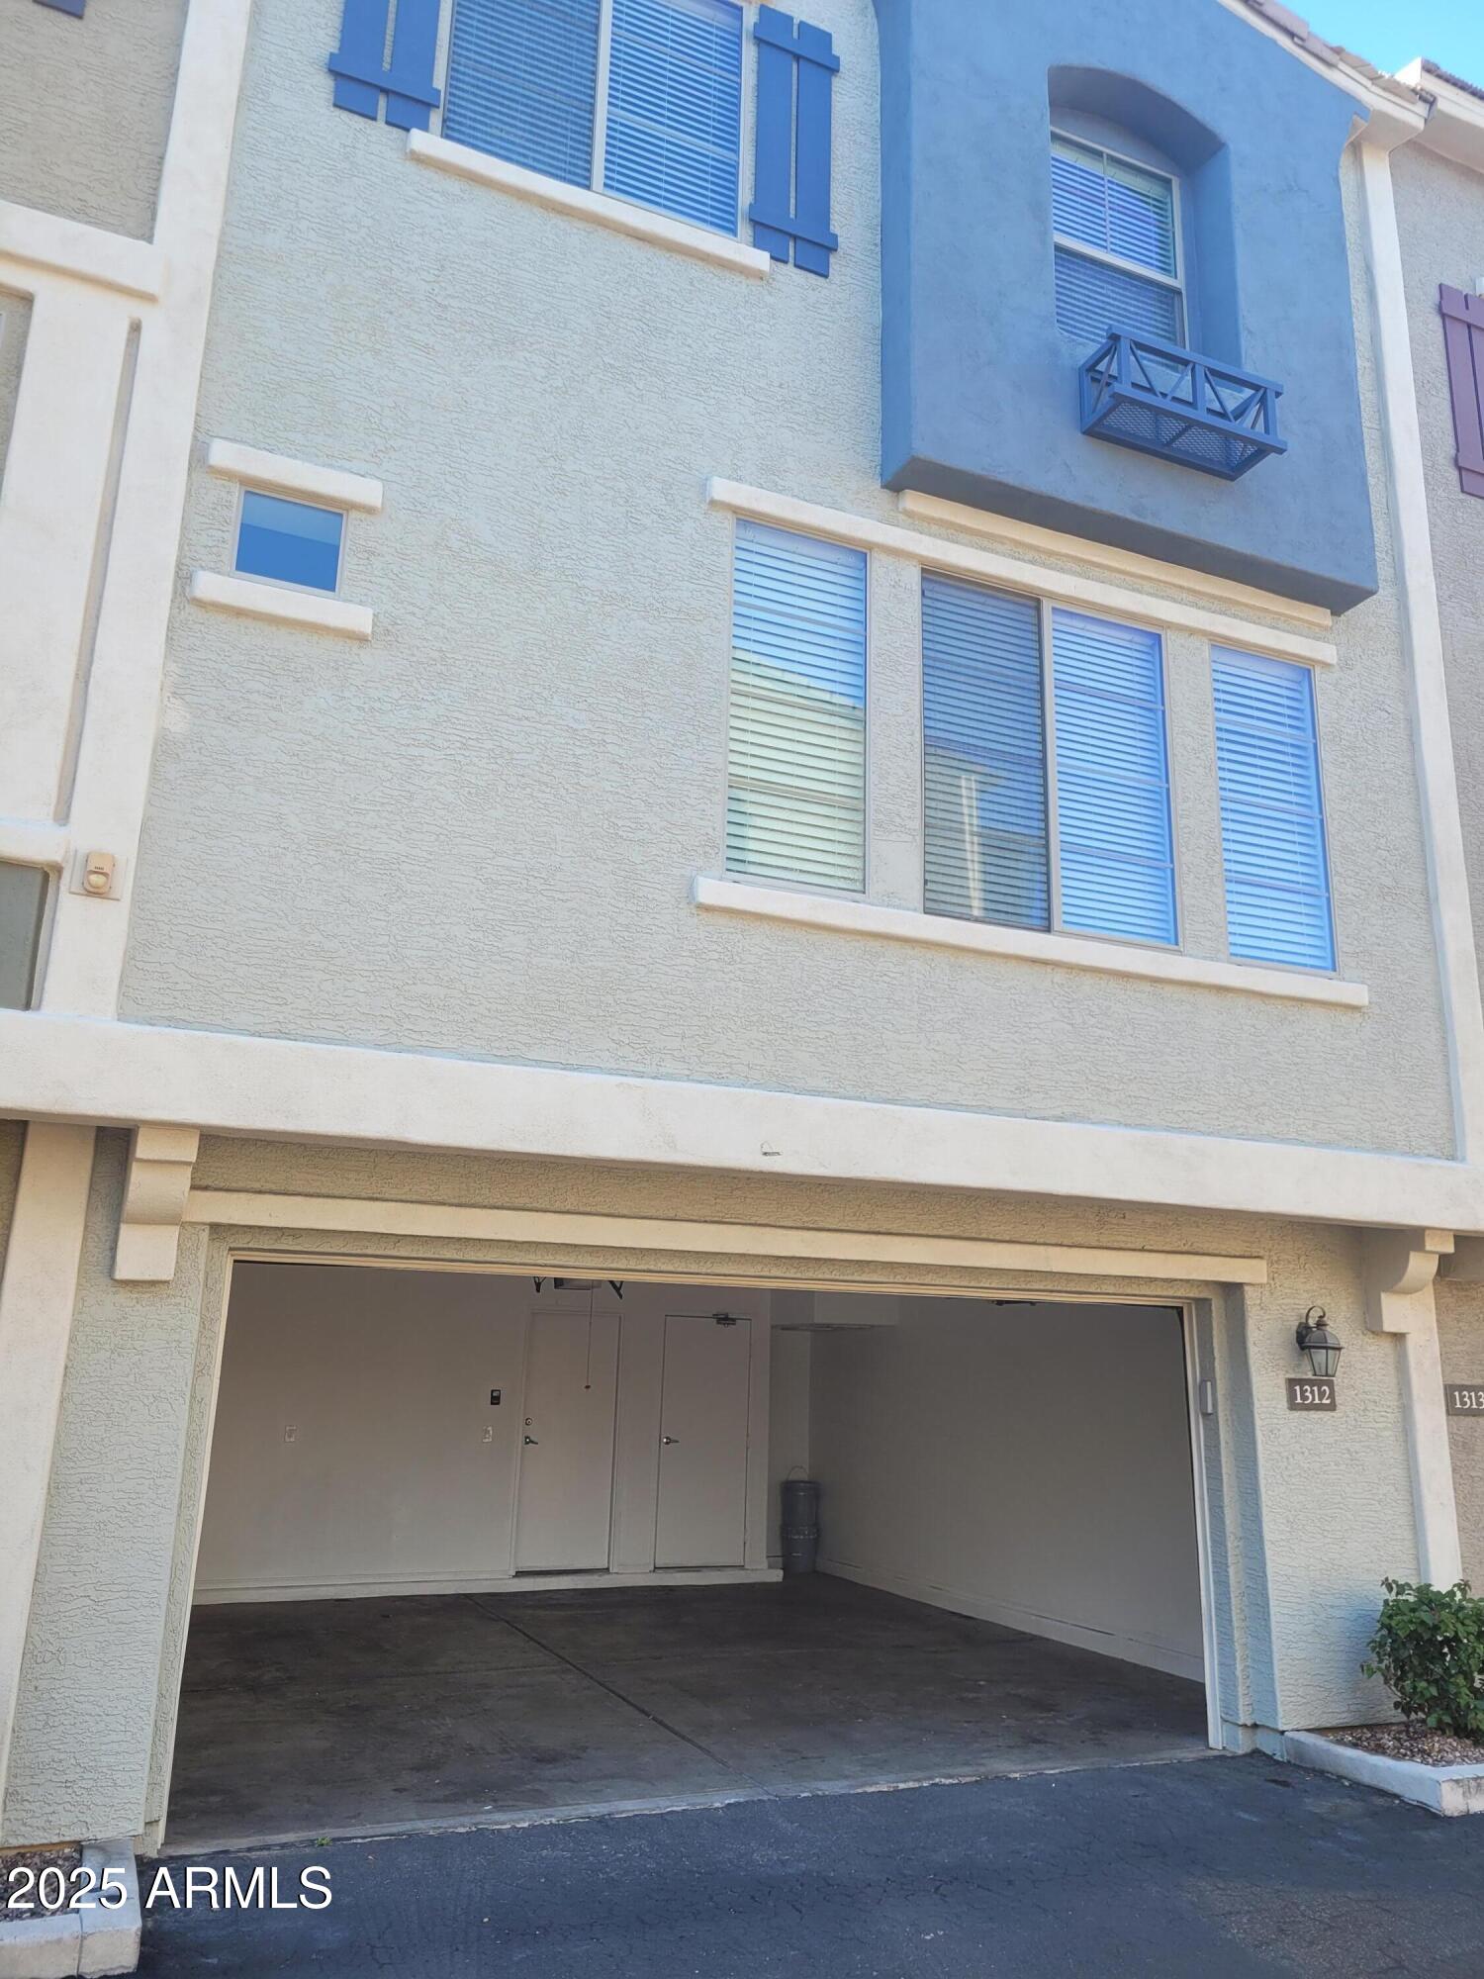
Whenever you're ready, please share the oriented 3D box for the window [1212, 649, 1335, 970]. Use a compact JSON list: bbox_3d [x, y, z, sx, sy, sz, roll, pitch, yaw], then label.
[{"bbox_3d":[2.808,-0.946,7.885,0.722,1.780,0.065,7,-16,-23],"label":"window"}]

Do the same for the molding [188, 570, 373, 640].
[{"bbox_3d":[-1.809,-1.511,5.868,0.675,0.110,0.065,7,-16,-23],"label":"molding"}]

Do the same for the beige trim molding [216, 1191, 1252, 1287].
[{"bbox_3d":[0.287,1.148,6.708,5.284,0.128,0.055,7,-16,-22],"label":"beige trim molding"}]

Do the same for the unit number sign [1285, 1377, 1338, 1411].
[{"bbox_3d":[2.932,2.088,7.659,0.310,0.158,0.022,7,-16,-23],"label":"unit number sign"}]

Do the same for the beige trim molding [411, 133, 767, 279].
[{"bbox_3d":[-0.671,-3.618,6.901,1.740,0.110,0.065,7,-16,-23],"label":"beige trim molding"}]

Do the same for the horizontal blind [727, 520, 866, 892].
[{"bbox_3d":[0.259,-1.282,6.835,0.705,1.772,0.081,7,-16,-22],"label":"horizontal blind"}]

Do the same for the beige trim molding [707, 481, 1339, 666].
[{"bbox_3d":[1.572,-2.061,7.549,3.748,0.127,0.060,7,-16,-22],"label":"beige trim molding"}]

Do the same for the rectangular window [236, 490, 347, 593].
[{"bbox_3d":[-1.833,-1.809,6.031,0.427,0.401,0.081,7,-16,-22],"label":"rectangular window"}]

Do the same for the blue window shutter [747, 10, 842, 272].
[{"bbox_3d":[0.256,-4.276,7.510,0.498,1.511,0.050,7,-16,-22],"label":"blue window shutter"}]

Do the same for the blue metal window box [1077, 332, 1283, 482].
[{"bbox_3d":[2.287,-3.020,7.744,1.120,0.403,0.308,7,-15,-22],"label":"blue metal window box"}]

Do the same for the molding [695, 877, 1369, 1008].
[{"bbox_3d":[1.531,-0.178,7.042,3.736,0.109,0.065,7,-16,-23],"label":"molding"}]

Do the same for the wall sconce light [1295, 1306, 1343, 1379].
[{"bbox_3d":[2.970,1.808,7.636,0.201,0.348,0.247,7,-16,-22],"label":"wall sconce light"}]

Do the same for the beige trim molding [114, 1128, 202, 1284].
[{"bbox_3d":[-2.148,0.791,5.456,0.204,0.531,0.445,7,-16,-23],"label":"beige trim molding"}]

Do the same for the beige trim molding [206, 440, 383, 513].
[{"bbox_3d":[-1.800,-2.061,6.008,0.670,0.115,0.065,7,-16,-23],"label":"beige trim molding"}]

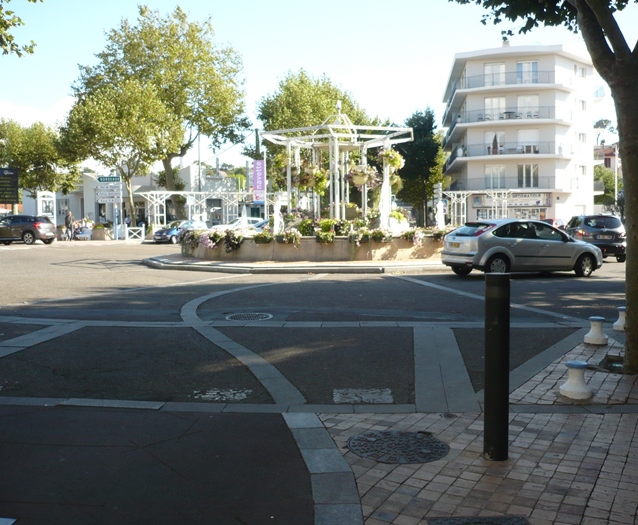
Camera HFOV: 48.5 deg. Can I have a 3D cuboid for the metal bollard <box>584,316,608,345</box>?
[{"bbox_3d":[3.490,0.848,8.884,0.280,0.310,0.280,0,4,0],"label":"metal bollard"}]

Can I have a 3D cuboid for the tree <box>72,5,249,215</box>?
[{"bbox_3d":[-10.614,-9.294,47.490,12.071,15.691,11.500,0,4,0],"label":"tree"}]

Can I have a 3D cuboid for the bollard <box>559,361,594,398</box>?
[{"bbox_3d":[2.281,1.027,6.260,0.280,0.310,0.280,0,4,0],"label":"bollard"}]

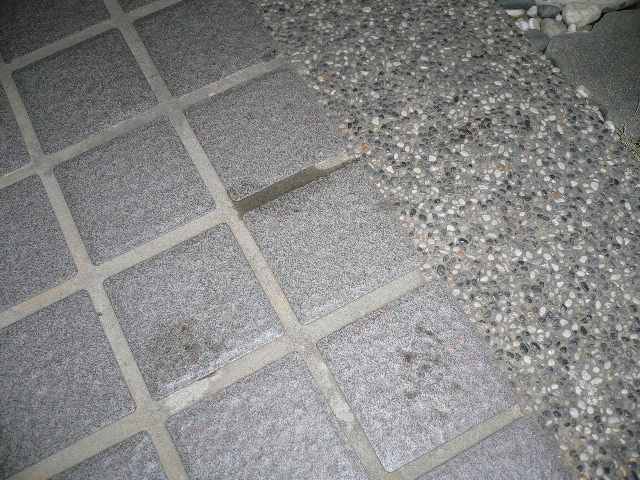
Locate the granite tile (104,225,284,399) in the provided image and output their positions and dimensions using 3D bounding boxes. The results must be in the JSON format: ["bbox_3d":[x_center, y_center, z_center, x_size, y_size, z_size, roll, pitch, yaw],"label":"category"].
[{"bbox_3d":[-0.137,0.075,0.696,0.150,0.015,0.150,-26,66,-11],"label":"granite tile"}]

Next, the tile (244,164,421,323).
[{"bbox_3d":[0.013,0.001,0.727,0.150,0.015,0.150,-26,66,-11],"label":"tile"}]

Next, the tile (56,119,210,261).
[{"bbox_3d":[-0.216,-0.058,0.763,0.150,0.015,0.150,-26,66,-11],"label":"tile"}]

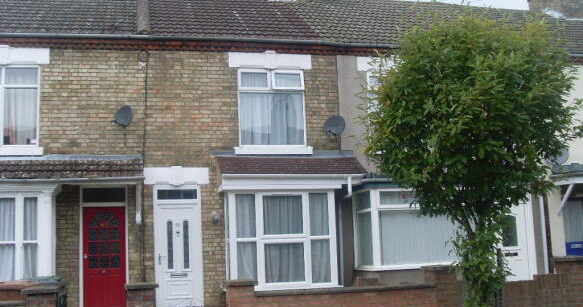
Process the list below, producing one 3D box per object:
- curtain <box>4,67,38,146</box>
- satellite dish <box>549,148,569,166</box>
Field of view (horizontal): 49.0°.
[{"bbox_3d":[-4.812,-0.850,11.381,0.570,1.420,0.100,0,-7,-12],"label":"curtain"},{"bbox_3d":[5.384,0.071,12.953,0.430,0.390,0.250,-6,-8,29],"label":"satellite dish"}]

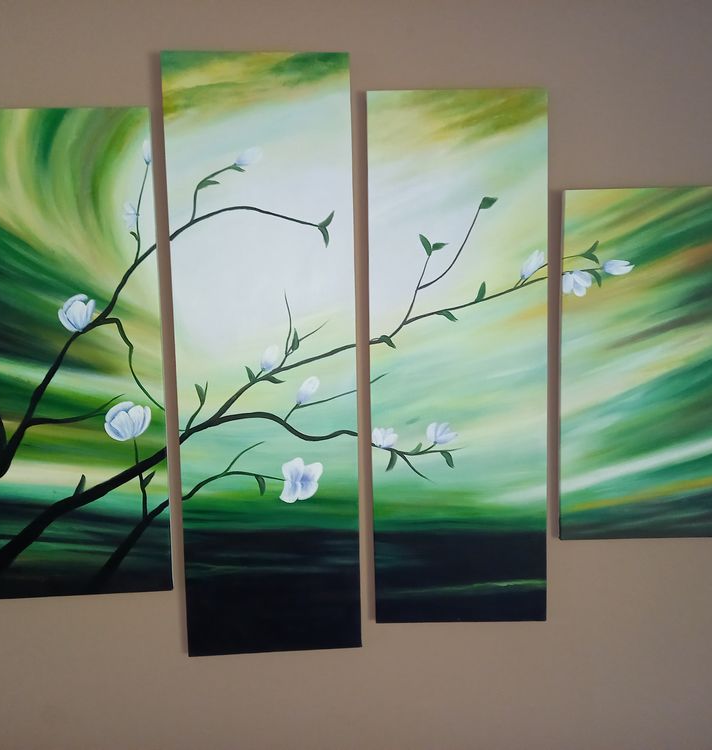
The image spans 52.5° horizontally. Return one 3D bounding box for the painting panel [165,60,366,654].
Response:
[{"bbox_3d":[-0.150,-0.019,1.211,0.300,1.000,0.019,-1,6,-3],"label":"painting panel"}]

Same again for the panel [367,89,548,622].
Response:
[{"bbox_3d":[0.175,-0.017,1.227,0.300,0.900,0.019,-1,6,-3],"label":"panel"}]

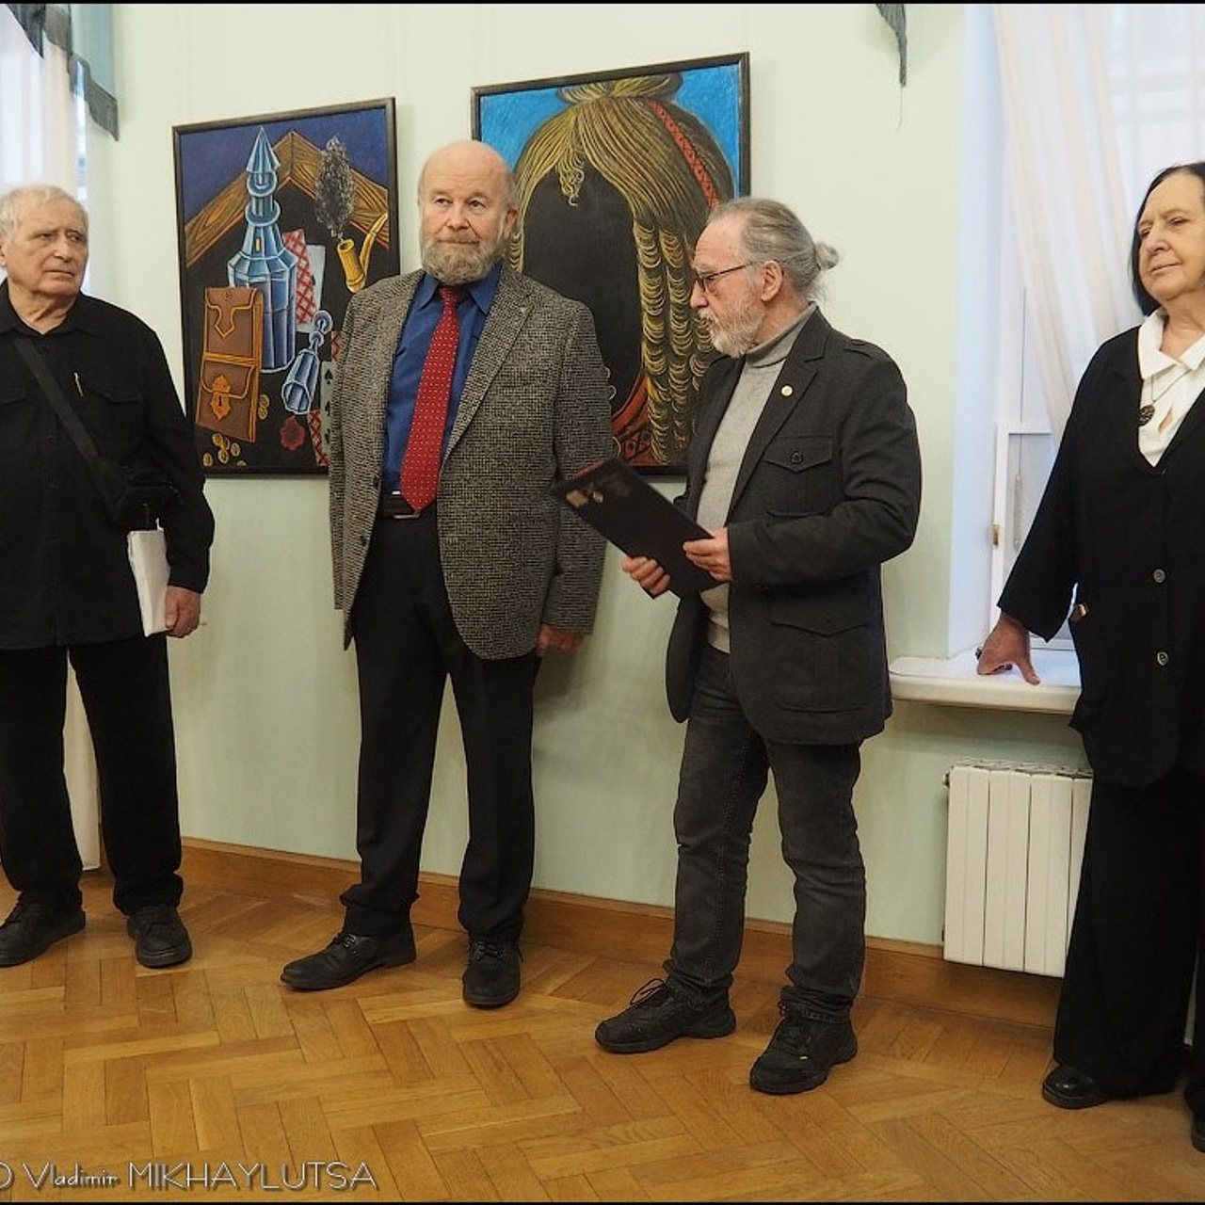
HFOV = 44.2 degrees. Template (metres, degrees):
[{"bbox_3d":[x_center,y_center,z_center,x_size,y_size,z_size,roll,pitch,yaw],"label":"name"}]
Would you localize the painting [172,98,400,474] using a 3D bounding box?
[{"bbox_3d":[-0.776,-0.758,3.714,0.678,0.886,0.040,3,8,26],"label":"painting"}]

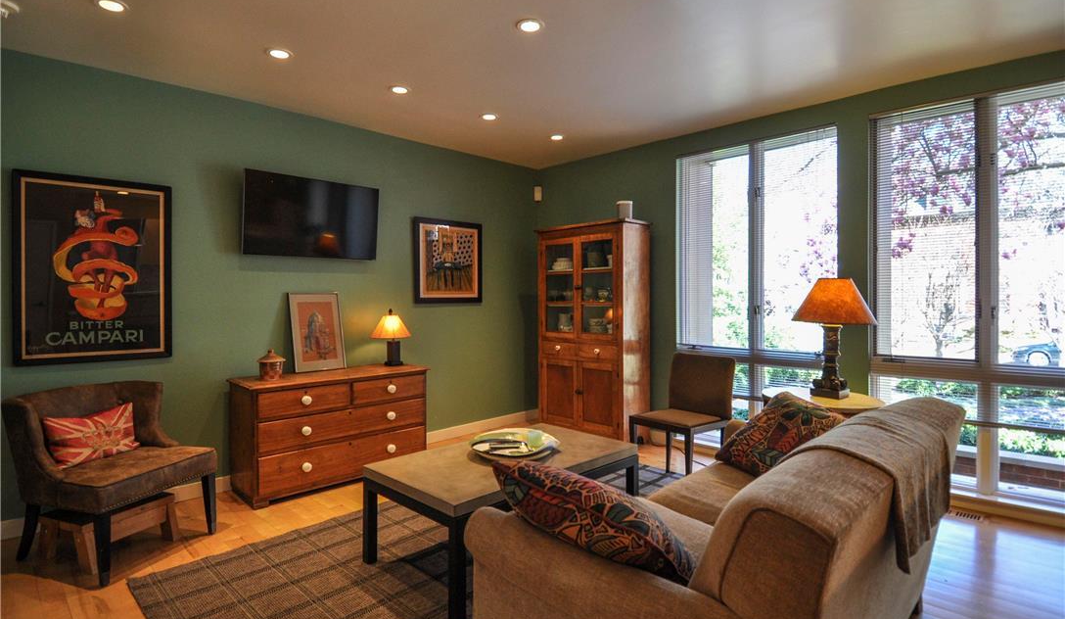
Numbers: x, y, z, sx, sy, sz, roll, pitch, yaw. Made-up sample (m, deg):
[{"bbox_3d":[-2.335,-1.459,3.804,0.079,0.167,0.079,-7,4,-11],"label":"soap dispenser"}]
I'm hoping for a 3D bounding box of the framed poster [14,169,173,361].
[{"bbox_3d":[-2.447,-0.219,3.000,0.690,1.019,0.030,-2,2,-44],"label":"framed poster"}]

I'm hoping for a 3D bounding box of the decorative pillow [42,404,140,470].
[{"bbox_3d":[-2.298,0.657,2.806,0.120,0.250,0.440,-14,-1,8],"label":"decorative pillow"}]

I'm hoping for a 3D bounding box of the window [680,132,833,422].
[{"bbox_3d":[1.704,-0.097,4.162,0.100,2.375,1.215,-1,1,-45],"label":"window"}]

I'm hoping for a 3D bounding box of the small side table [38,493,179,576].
[{"bbox_3d":[-2.086,1.088,2.661,0.390,0.225,0.410,0,1,25],"label":"small side table"}]

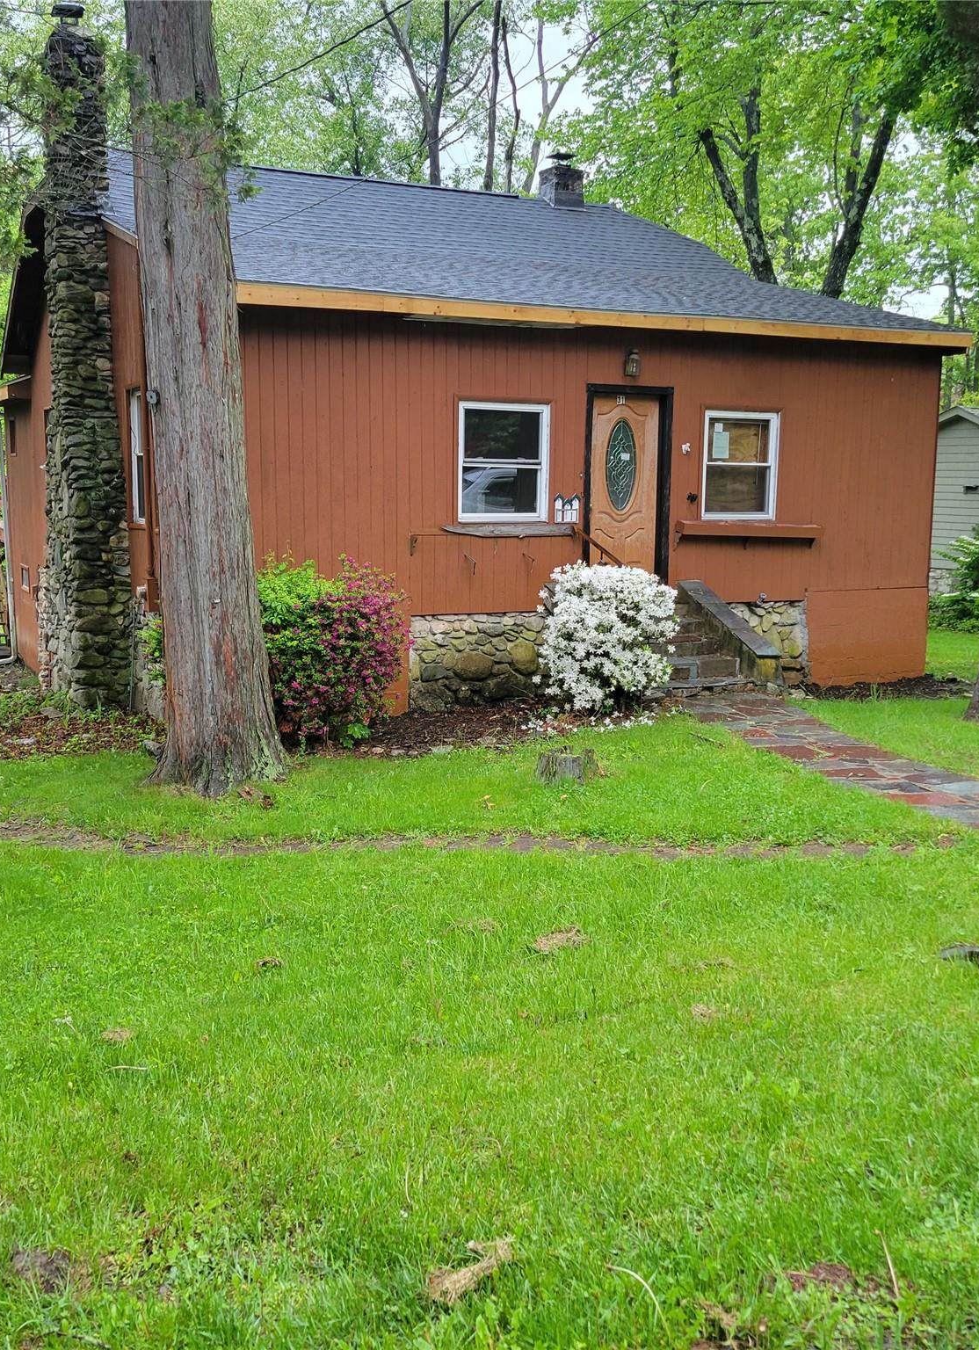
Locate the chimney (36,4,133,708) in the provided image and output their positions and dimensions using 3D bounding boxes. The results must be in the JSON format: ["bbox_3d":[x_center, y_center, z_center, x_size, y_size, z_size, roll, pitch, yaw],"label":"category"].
[{"bbox_3d":[-4.833,-3.639,16.021,0.720,7.950,1.550,-4,10,-26],"label":"chimney"}]

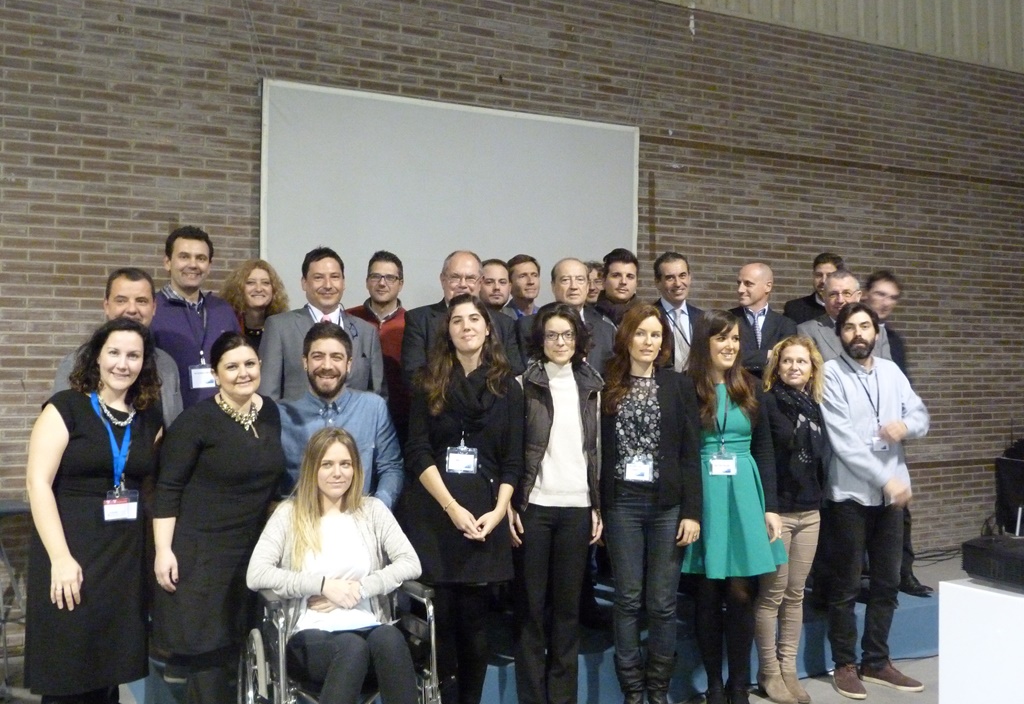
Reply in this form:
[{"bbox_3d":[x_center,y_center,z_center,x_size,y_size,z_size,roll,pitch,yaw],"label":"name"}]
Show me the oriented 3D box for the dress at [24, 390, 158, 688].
[{"bbox_3d":[-1.361,0.596,3.360,0.420,0.950,0.310,0,-1,-28],"label":"dress"}]

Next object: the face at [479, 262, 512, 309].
[{"bbox_3d":[-0.077,-0.321,5.000,0.160,0.215,0.160,0,0,0],"label":"face"}]

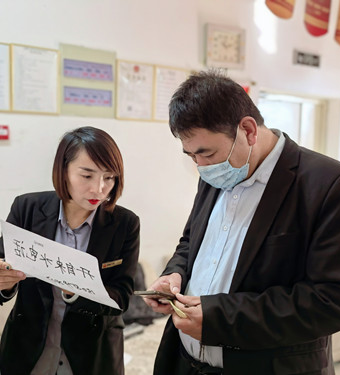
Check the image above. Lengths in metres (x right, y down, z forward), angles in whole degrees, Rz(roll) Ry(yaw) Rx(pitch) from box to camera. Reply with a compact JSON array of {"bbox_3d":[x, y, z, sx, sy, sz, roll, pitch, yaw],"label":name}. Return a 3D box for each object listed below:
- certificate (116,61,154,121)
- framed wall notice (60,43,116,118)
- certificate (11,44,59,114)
[{"bbox_3d":[-0.258,-0.720,2.928,0.310,0.435,0.020,-1,5,-25],"label":"certificate"},{"bbox_3d":[-0.578,-0.744,2.774,0.396,0.485,0.020,-1,5,-25],"label":"framed wall notice"},{"bbox_3d":[-0.900,-0.714,2.623,0.313,0.443,0.020,-1,5,-25],"label":"certificate"}]

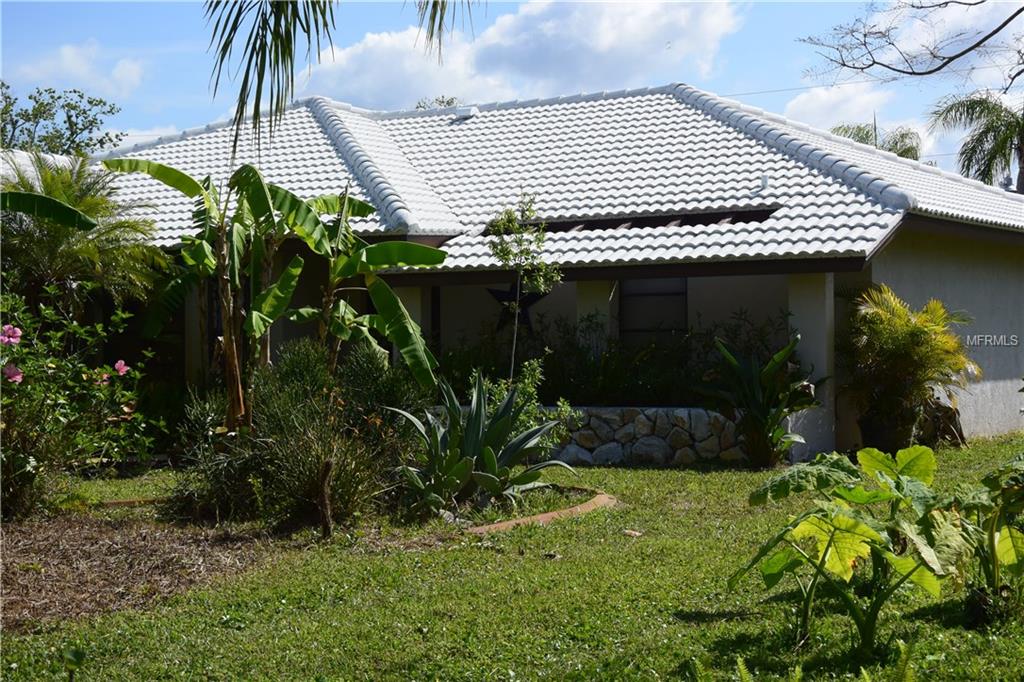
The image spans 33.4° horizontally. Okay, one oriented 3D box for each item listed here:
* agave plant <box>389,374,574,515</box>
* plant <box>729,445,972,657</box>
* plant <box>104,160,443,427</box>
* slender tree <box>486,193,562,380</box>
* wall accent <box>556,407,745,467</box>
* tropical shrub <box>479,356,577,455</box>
[{"bbox_3d":[-0.249,0.843,13.900,1.483,1.108,1.400,-1,0,0],"label":"agave plant"},{"bbox_3d":[1.562,0.964,7.850,1.095,0.957,1.000,-1,0,0],"label":"plant"},{"bbox_3d":[-2.181,-0.325,15.600,3.054,2.652,2.300,-1,0,0],"label":"plant"},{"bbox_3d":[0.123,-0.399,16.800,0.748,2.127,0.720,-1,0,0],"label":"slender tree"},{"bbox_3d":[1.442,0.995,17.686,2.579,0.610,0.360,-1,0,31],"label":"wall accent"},{"bbox_3d":[0.151,0.657,16.600,0.954,1.012,0.900,-1,0,0],"label":"tropical shrub"}]

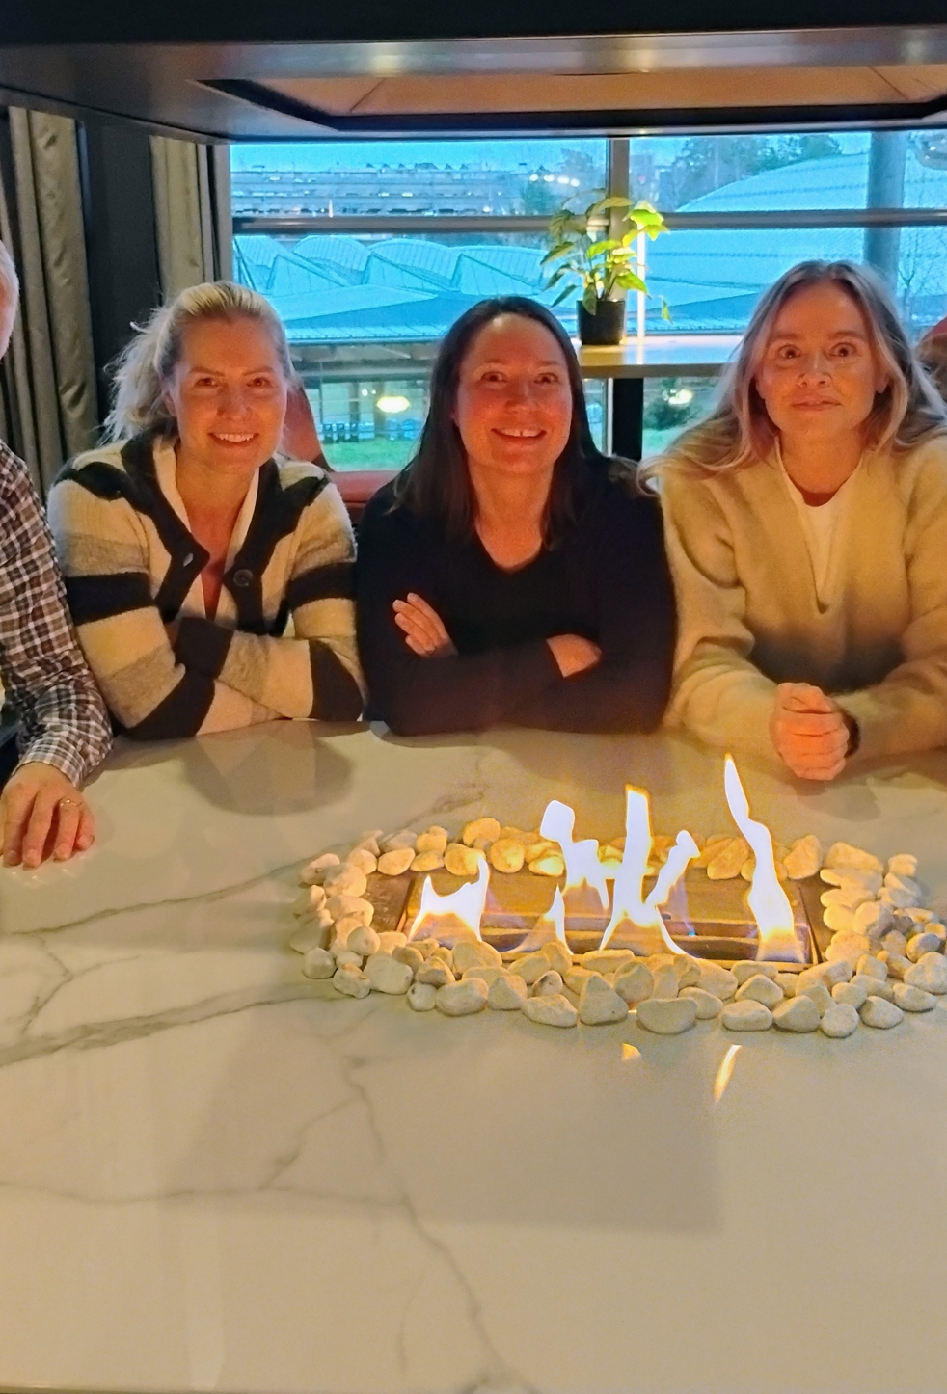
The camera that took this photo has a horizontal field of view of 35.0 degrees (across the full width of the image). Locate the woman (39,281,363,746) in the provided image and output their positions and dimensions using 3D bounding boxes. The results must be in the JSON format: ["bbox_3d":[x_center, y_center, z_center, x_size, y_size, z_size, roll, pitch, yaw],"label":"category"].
[{"bbox_3d":[-0.347,-0.086,2.050,0.430,0.935,0.680,-3,17,-7],"label":"woman"}]

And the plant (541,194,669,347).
[{"bbox_3d":[0.282,-0.936,3.302,0.280,0.325,0.270,-1,17,0],"label":"plant"}]

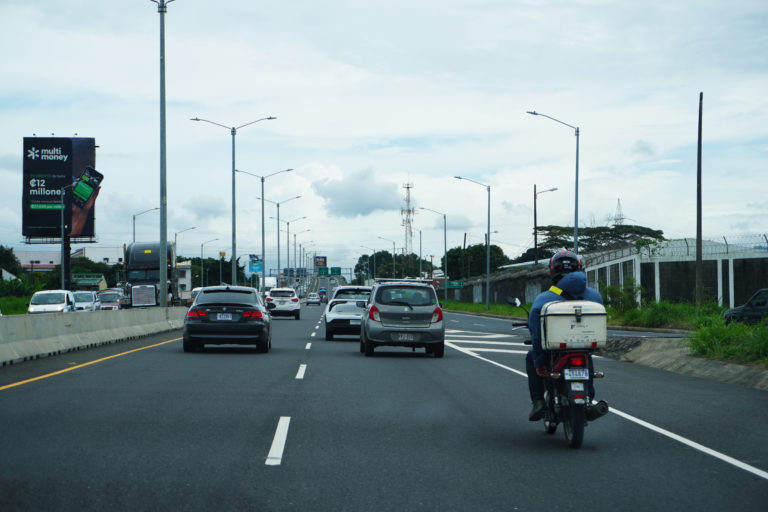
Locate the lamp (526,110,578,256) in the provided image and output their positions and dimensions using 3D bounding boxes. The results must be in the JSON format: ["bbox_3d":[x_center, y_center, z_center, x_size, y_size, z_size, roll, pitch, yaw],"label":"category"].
[{"bbox_3d":[8.116,-2.023,75.000,2.500,10.000,0.300,0,-1,-2],"label":"lamp"}]

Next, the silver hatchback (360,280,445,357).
[{"bbox_3d":[0.350,1.270,32.500,1.620,1.570,3.600,0,-1,-2],"label":"silver hatchback"}]

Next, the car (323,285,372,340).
[{"bbox_3d":[-0.720,1.590,43.800,1.810,1.530,4.350,0,-1,-2],"label":"car"}]

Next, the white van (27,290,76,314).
[{"bbox_3d":[-16.850,2.640,79.000,1.720,1.780,4.150,0,-1,-2],"label":"white van"}]

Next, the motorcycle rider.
[{"bbox_3d":[1.540,0.695,13.200,0.690,1.470,0.780,0,-1,-3],"label":"motorcycle rider"}]

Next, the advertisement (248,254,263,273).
[{"bbox_3d":[-35.941,2.119,440.000,4.200,4.900,0.500,0,-1,-3],"label":"advertisement"}]

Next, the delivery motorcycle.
[{"bbox_3d":[1.520,0.975,13.250,0.770,1.200,1.980,0,-1,-3],"label":"delivery motorcycle"}]

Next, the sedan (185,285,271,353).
[{"bbox_3d":[-3.390,1.385,34.400,1.780,1.400,4.580,0,-1,-2],"label":"sedan"}]

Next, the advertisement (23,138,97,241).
[{"bbox_3d":[-34.384,-7.152,165.000,7.600,10.600,0.800,0,-1,-3],"label":"advertisement"}]

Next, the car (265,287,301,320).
[{"bbox_3d":[-5.220,2.490,80.500,1.820,1.660,4.420,0,-1,-2],"label":"car"}]

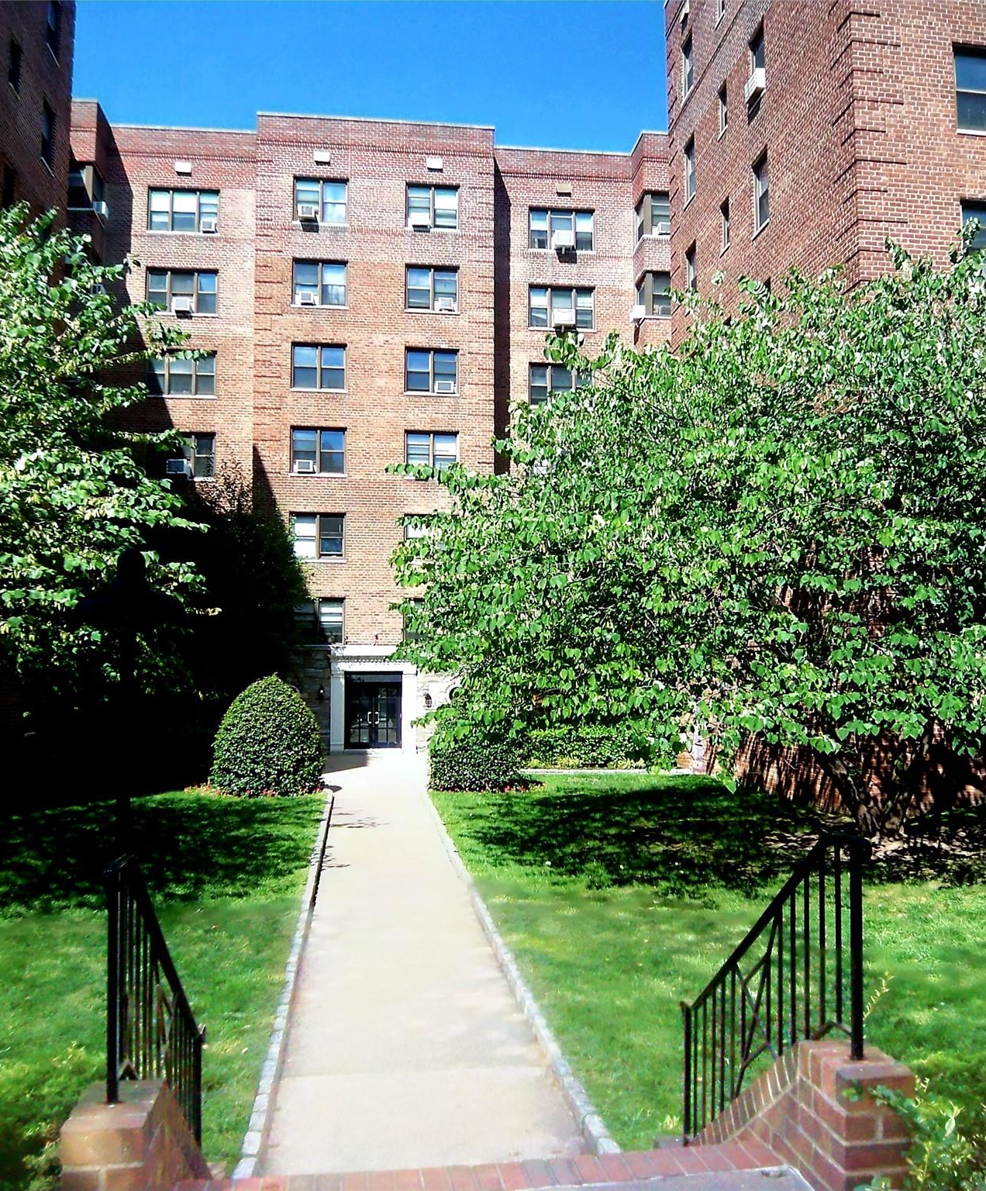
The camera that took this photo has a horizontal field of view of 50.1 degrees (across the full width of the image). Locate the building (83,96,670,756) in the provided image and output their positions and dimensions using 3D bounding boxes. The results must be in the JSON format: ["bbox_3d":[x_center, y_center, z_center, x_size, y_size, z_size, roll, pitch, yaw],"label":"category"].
[{"bbox_3d":[-4.130,-4.798,37.867,19.300,20.100,10.000,1,-4,-6],"label":"building"}]

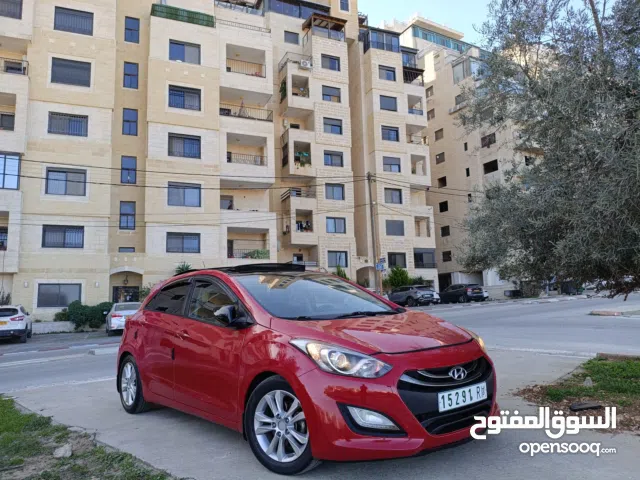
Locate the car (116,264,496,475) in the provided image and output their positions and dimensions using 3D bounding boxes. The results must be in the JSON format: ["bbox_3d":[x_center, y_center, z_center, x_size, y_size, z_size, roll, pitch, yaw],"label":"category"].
[{"bbox_3d":[-0.480,1.003,4.738,1.790,1.470,4.300,4,-10,-42],"label":"car"}]

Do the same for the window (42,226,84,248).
[{"bbox_3d":[-13.731,-0.178,25.761,1.957,1.190,0.150,1,-9,-20],"label":"window"}]

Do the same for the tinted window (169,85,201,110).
[{"bbox_3d":[-8.636,-9.054,30.822,1.971,1.463,0.150,2,-9,-23],"label":"tinted window"}]

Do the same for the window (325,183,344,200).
[{"bbox_3d":[1.377,-4.360,43.906,1.882,1.466,0.149,2,-9,-23],"label":"window"}]

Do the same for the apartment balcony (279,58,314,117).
[{"bbox_3d":[-2.139,-13.892,44.887,2.575,4.229,2.130,2,-9,-23],"label":"apartment balcony"}]

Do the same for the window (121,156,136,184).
[{"bbox_3d":[-12.120,-4.434,30.470,0.871,1.751,0.150,1,-9,-20],"label":"window"}]

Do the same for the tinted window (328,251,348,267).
[{"bbox_3d":[1.618,1.750,43.375,1.912,1.436,0.150,2,-9,-23],"label":"tinted window"}]

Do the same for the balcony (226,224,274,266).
[{"bbox_3d":[-4.923,0.383,31.879,3.201,2.672,2.032,2,-9,-21],"label":"balcony"}]

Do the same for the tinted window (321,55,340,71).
[{"bbox_3d":[0.992,-16.938,45.962,1.856,1.511,0.150,1,-9,-21],"label":"tinted window"}]

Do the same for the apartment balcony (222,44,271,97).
[{"bbox_3d":[-5.340,-11.472,33.444,3.467,3.140,1.941,2,-9,-23],"label":"apartment balcony"}]

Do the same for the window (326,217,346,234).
[{"bbox_3d":[1.489,-1.305,43.805,1.920,1.424,0.150,2,-9,-23],"label":"window"}]

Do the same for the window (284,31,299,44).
[{"bbox_3d":[-2.757,-19.811,47.225,1.464,1.210,0.150,2,-9,-23],"label":"window"}]

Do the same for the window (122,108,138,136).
[{"bbox_3d":[-12.216,-7.581,30.916,0.871,1.766,0.150,1,-9,-20],"label":"window"}]

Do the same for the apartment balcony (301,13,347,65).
[{"bbox_3d":[0.549,-19.404,46.769,3.764,3.863,2.080,2,-9,-23],"label":"apartment balcony"}]

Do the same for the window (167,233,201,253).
[{"bbox_3d":[-8.381,0.160,29.555,1.980,1.232,0.150,1,-9,-20],"label":"window"}]

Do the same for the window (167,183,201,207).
[{"bbox_3d":[-8.438,-2.806,29.888,1.968,1.463,0.152,2,-9,-21],"label":"window"}]

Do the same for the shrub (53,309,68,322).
[{"bbox_3d":[-13.080,3.813,24.277,0.813,0.711,0.762,2,-9,-21],"label":"shrub"}]

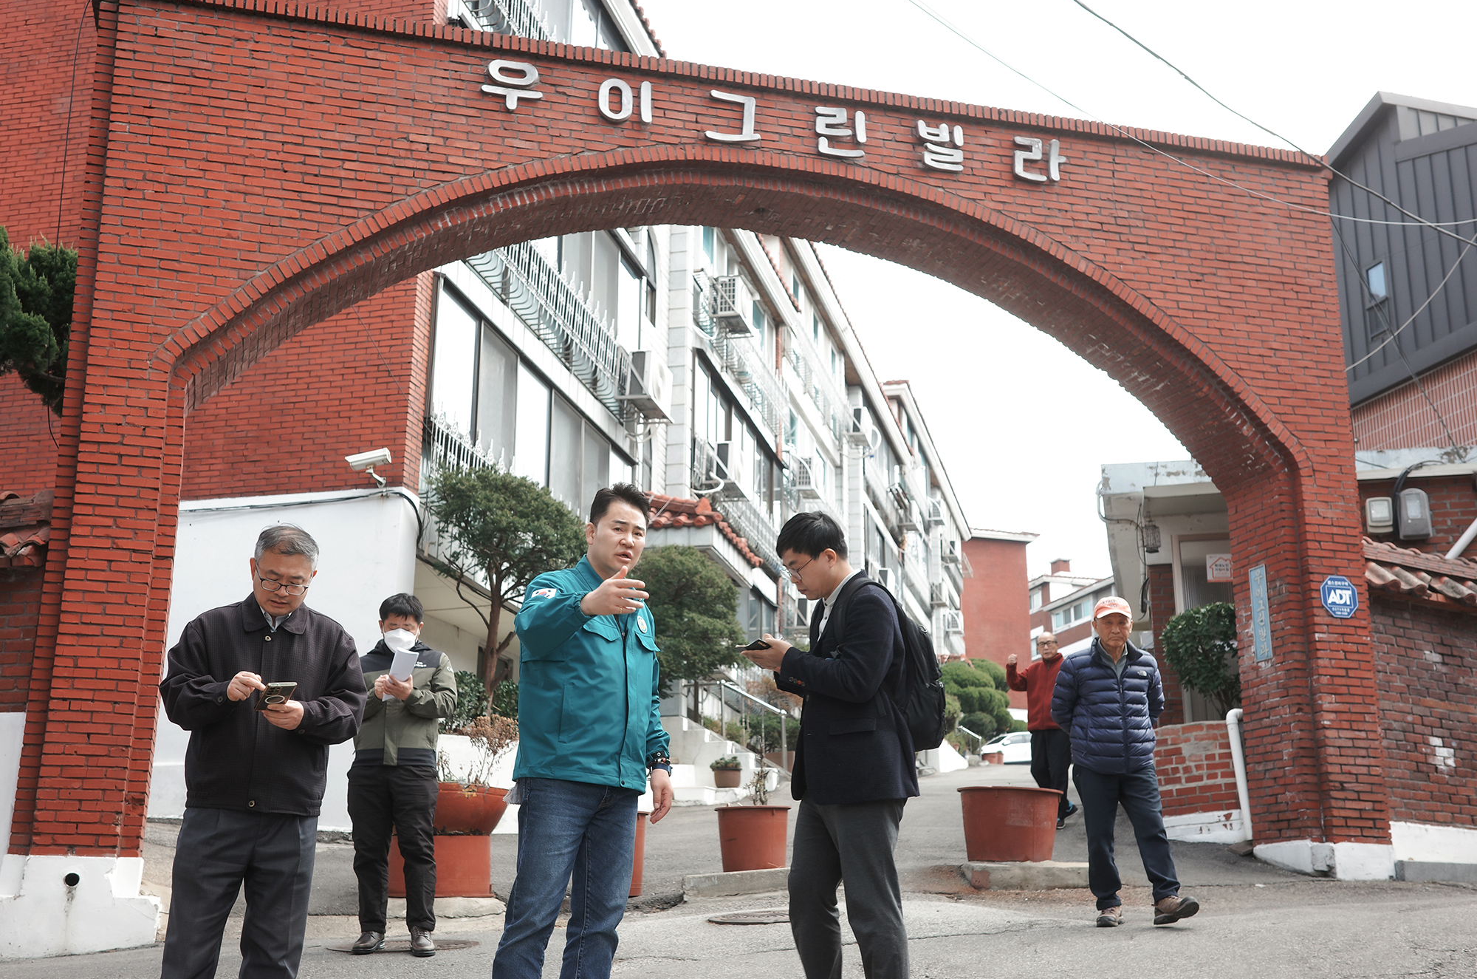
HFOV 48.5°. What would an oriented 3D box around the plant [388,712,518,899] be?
[{"bbox_3d":[-1.934,2.104,10.850,0.900,1.190,0.900,0,-15,0],"label":"plant"}]

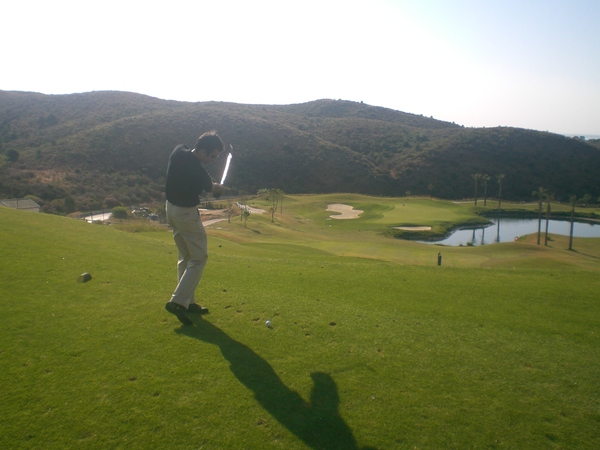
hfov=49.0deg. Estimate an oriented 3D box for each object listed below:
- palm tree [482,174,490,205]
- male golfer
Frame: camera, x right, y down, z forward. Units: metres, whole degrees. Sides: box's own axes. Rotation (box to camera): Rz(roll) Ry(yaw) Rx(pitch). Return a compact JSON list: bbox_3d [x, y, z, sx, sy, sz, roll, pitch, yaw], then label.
[{"bbox_3d":[43.036,-7.961,152.000,1.850,7.400,1.850,0,8,0],"label":"palm tree"},{"bbox_3d":[-0.953,0.004,5.950,0.560,1.690,0.550,-5,9,-32],"label":"male golfer"}]

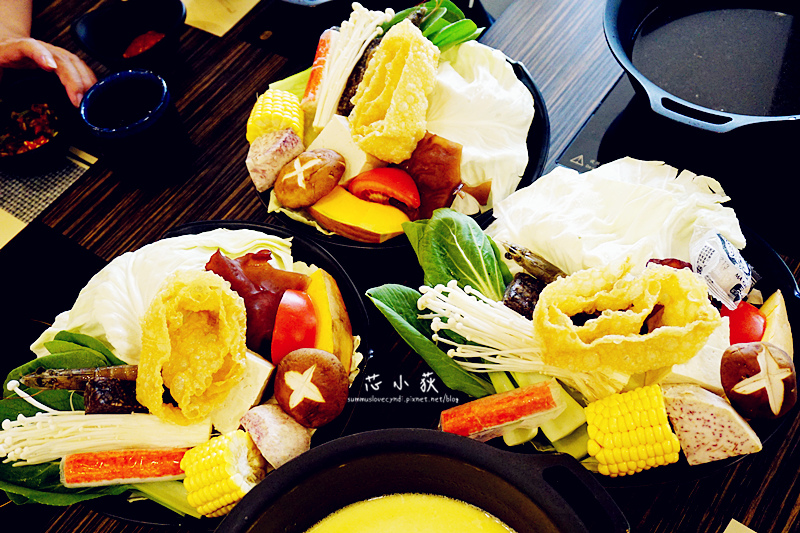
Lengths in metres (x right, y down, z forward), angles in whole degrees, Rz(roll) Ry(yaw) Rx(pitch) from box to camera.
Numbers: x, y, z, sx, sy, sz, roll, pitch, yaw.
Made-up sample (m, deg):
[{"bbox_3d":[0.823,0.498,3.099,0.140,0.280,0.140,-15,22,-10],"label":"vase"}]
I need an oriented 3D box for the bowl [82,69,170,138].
[{"bbox_3d":[-0.237,-0.129,0.775,0.081,0.053,0.081,-11,52,0],"label":"bowl"}]

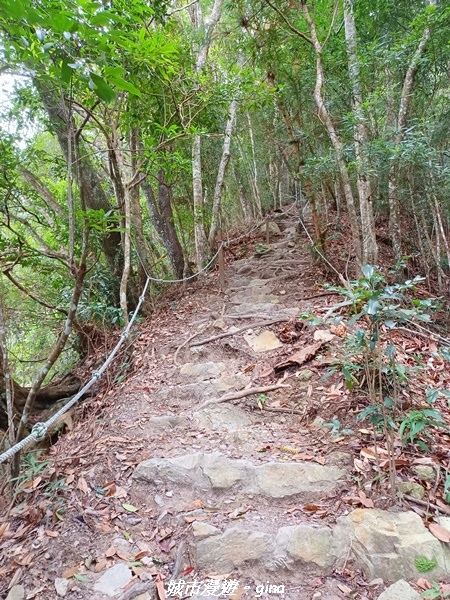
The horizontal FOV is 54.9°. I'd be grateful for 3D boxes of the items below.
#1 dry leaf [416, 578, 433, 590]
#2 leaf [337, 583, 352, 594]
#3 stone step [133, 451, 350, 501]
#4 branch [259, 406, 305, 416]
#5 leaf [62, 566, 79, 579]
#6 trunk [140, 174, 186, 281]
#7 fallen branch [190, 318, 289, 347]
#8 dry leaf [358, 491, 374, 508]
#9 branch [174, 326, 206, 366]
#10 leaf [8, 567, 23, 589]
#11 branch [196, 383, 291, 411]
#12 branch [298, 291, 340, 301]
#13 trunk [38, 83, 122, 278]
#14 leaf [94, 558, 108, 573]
[{"bbox_3d":[0.746,1.064,1.620,0.056,0.015,0.040,-3,17,-11],"label":"dry leaf"},{"bbox_3d":[0.451,1.077,1.620,0.030,0.012,0.060,-14,8,-39],"label":"leaf"},{"bbox_3d":[0.076,0.925,2.270,1.070,0.170,0.280,0,2,5],"label":"stone step"},{"bbox_3d":[0.347,0.671,2.607,0.259,0.030,0.045,4,18,14],"label":"branch"},{"bbox_3d":[-0.573,1.014,1.612,0.066,0.013,0.033,-15,23,-39],"label":"leaf"},{"bbox_3d":[-0.824,-1.046,6.000,0.380,1.550,0.320,-16,3,1],"label":"trunk"},{"bbox_3d":[0.166,0.294,4.025,1.098,0.060,0.090,-12,20,-30],"label":"fallen branch"},{"bbox_3d":[0.603,0.849,1.845,0.042,0.018,0.088,-16,38,-21],"label":"dry leaf"},{"bbox_3d":[-0.286,0.397,3.800,0.160,0.080,0.601,6,28,20],"label":"branch"},{"bbox_3d":[-0.769,1.021,1.591,0.030,0.012,0.080,2,18,6],"label":"leaf"},{"bbox_3d":[0.123,0.602,2.744,0.670,0.065,0.100,-8,19,-23],"label":"branch"},{"bbox_3d":[1.148,-0.053,5.300,0.576,0.040,0.060,-10,19,-20],"label":"branch"},{"bbox_3d":[-1.995,-1.668,5.900,0.380,2.750,0.380,-23,0,0],"label":"trunk"},{"bbox_3d":[-0.464,1.004,1.640,0.033,0.014,0.063,12,21,32],"label":"leaf"}]

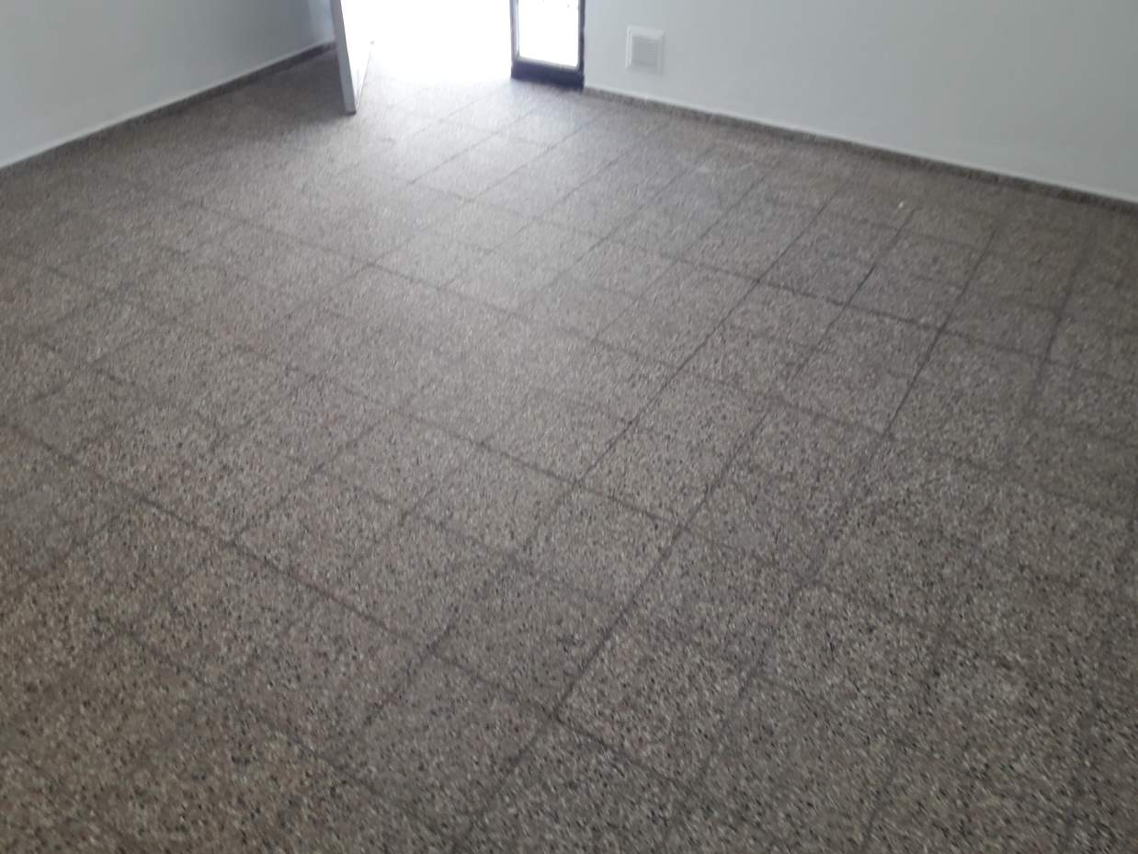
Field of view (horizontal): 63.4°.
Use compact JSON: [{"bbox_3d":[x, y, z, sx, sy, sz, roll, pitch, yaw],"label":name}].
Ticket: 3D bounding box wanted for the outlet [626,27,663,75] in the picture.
[{"bbox_3d":[0.346,-1.735,4.254,0.188,0.190,0.022,21,43,24],"label":"outlet"}]

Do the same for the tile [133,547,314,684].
[{"bbox_3d":[-0.747,0.409,2.016,0.298,0.020,0.298,21,43,24],"label":"tile"}]

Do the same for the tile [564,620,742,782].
[{"bbox_3d":[0.179,0.538,1.852,0.298,0.020,0.298,21,43,24],"label":"tile"}]

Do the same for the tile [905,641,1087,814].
[{"bbox_3d":[0.842,0.579,1.813,0.295,0.020,0.295,21,43,24],"label":"tile"}]

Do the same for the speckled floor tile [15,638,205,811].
[{"bbox_3d":[-0.902,0.569,1.815,0.298,0.020,0.298,21,43,24],"label":"speckled floor tile"}]

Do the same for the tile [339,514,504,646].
[{"bbox_3d":[-0.333,0.345,2.112,0.295,0.020,0.295,21,43,24],"label":"tile"}]

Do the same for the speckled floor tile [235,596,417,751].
[{"bbox_3d":[-0.490,0.505,1.894,0.298,0.020,0.298,21,43,24],"label":"speckled floor tile"}]

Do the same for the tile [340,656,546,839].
[{"bbox_3d":[-0.240,0.609,1.782,0.295,0.020,0.295,21,43,24],"label":"tile"}]

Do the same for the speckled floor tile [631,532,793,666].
[{"bbox_3d":[0.334,0.377,2.053,0.298,0.020,0.298,21,43,24],"label":"speckled floor tile"}]

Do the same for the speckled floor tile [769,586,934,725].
[{"bbox_3d":[0.591,0.474,1.931,0.298,0.020,0.298,21,43,24],"label":"speckled floor tile"}]

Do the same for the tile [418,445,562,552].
[{"bbox_3d":[-0.180,0.184,2.296,0.298,0.020,0.298,21,43,24],"label":"tile"}]

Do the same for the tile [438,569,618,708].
[{"bbox_3d":[-0.084,0.447,1.983,0.295,0.020,0.295,21,43,24],"label":"tile"}]

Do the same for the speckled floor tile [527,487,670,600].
[{"bbox_3d":[0.073,0.276,2.195,0.295,0.020,0.295,21,43,24],"label":"speckled floor tile"}]

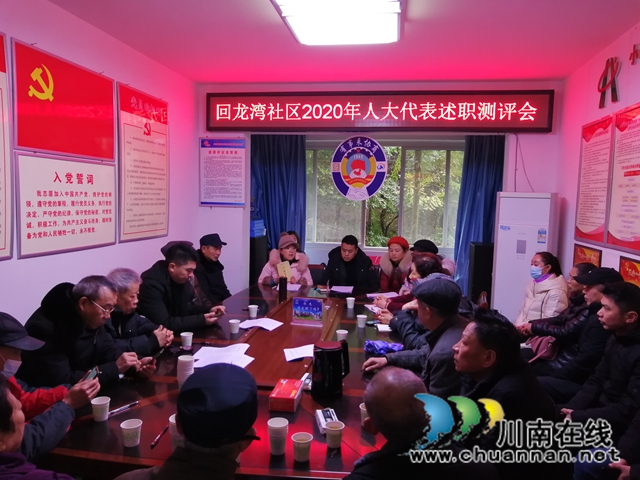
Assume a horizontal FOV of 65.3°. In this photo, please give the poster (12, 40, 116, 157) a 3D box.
[{"bbox_3d":[-1.624,-0.856,3.276,0.025,0.610,0.992,2,5,9],"label":"poster"}]

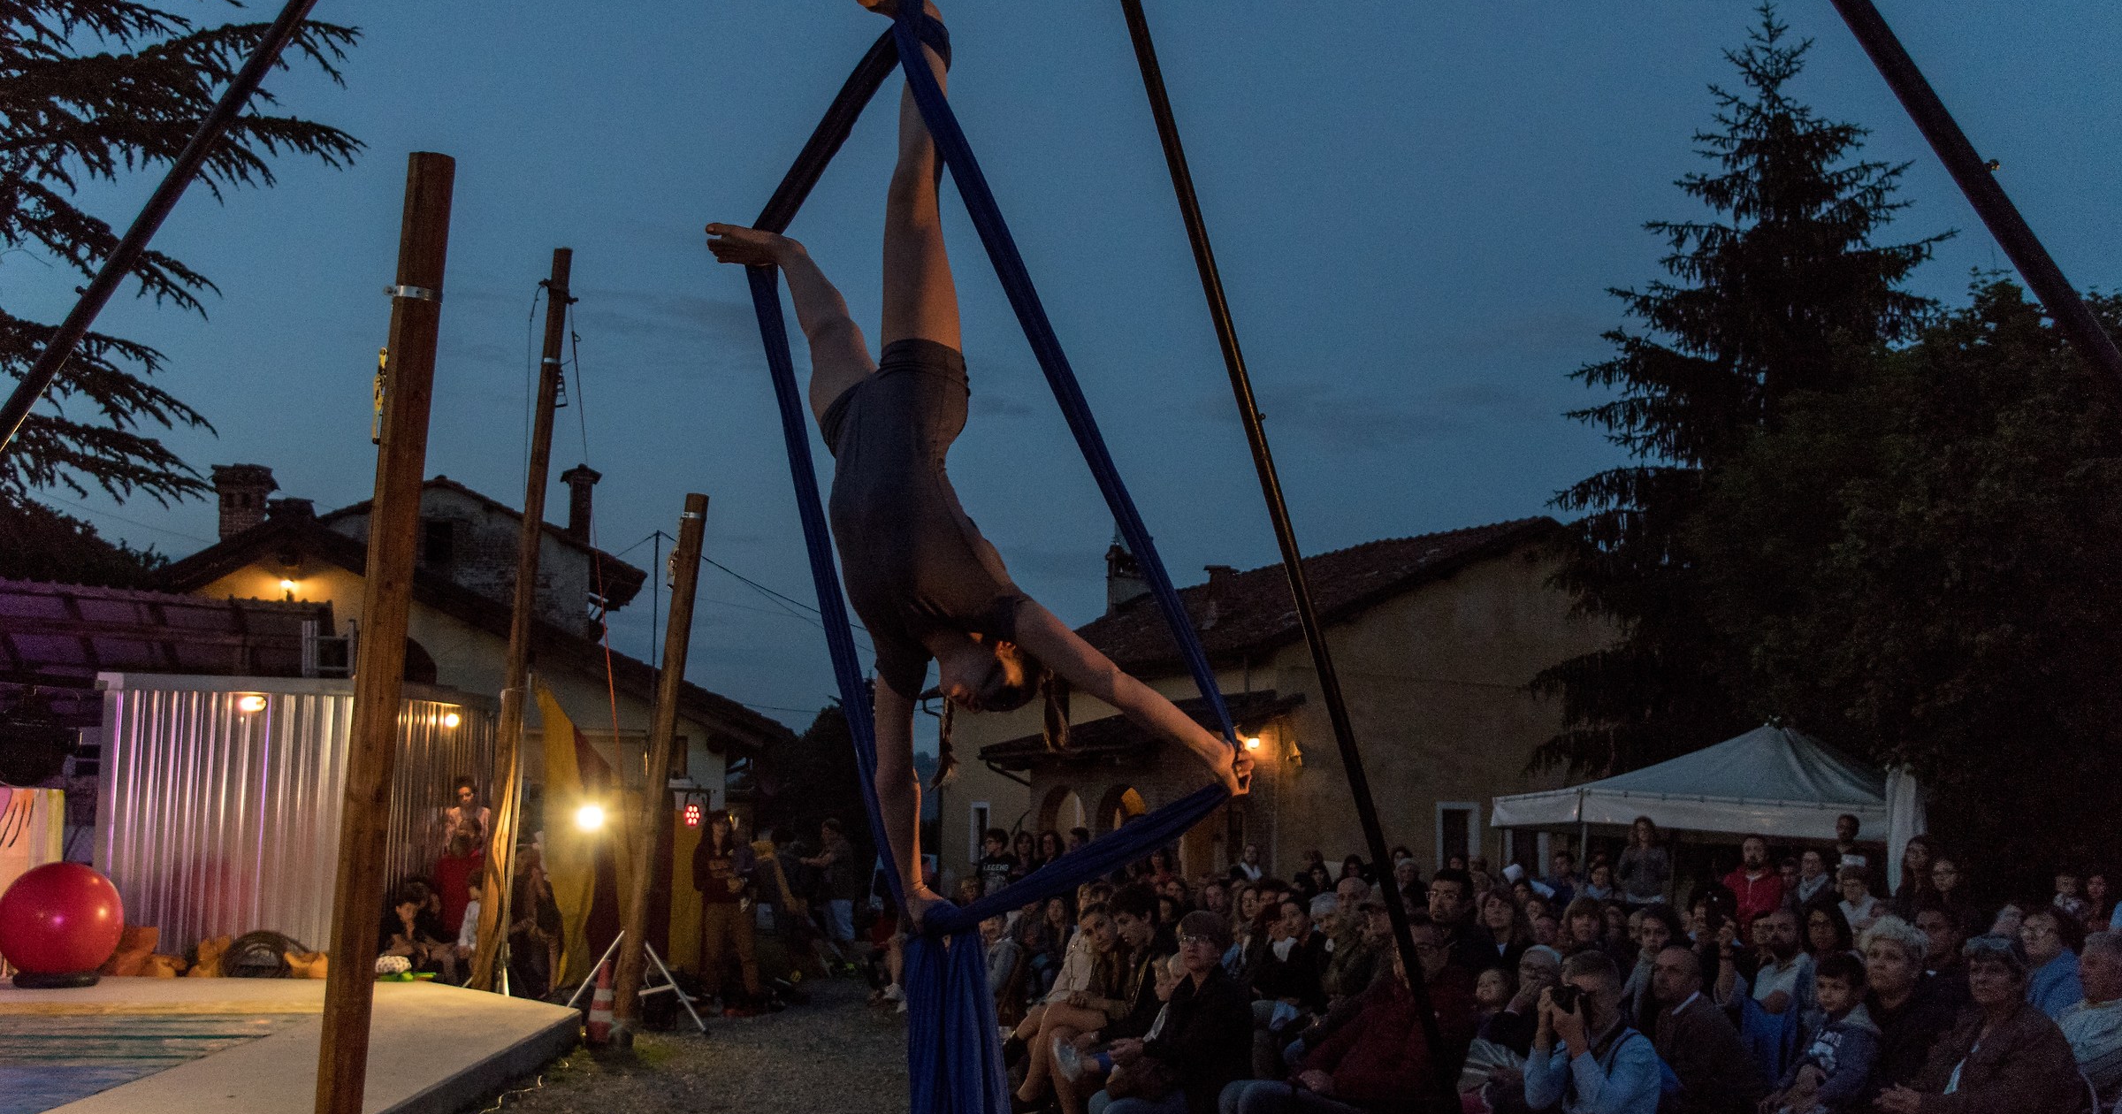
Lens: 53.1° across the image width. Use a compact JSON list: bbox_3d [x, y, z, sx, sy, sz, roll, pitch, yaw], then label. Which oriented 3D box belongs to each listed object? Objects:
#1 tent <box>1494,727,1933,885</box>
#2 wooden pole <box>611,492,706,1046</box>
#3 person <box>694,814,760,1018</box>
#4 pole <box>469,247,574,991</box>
[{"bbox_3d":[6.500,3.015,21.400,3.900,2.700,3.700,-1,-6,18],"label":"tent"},{"bbox_3d":[-2.959,1.545,15.751,0.170,4.051,0.170,7,-6,0],"label":"wooden pole"},{"bbox_3d":[-2.776,2.980,17.821,0.560,1.631,0.420,2,-6,-6],"label":"person"},{"bbox_3d":[-4.599,0.541,18.152,0.180,6.490,0.180,5,-6,0],"label":"pole"}]

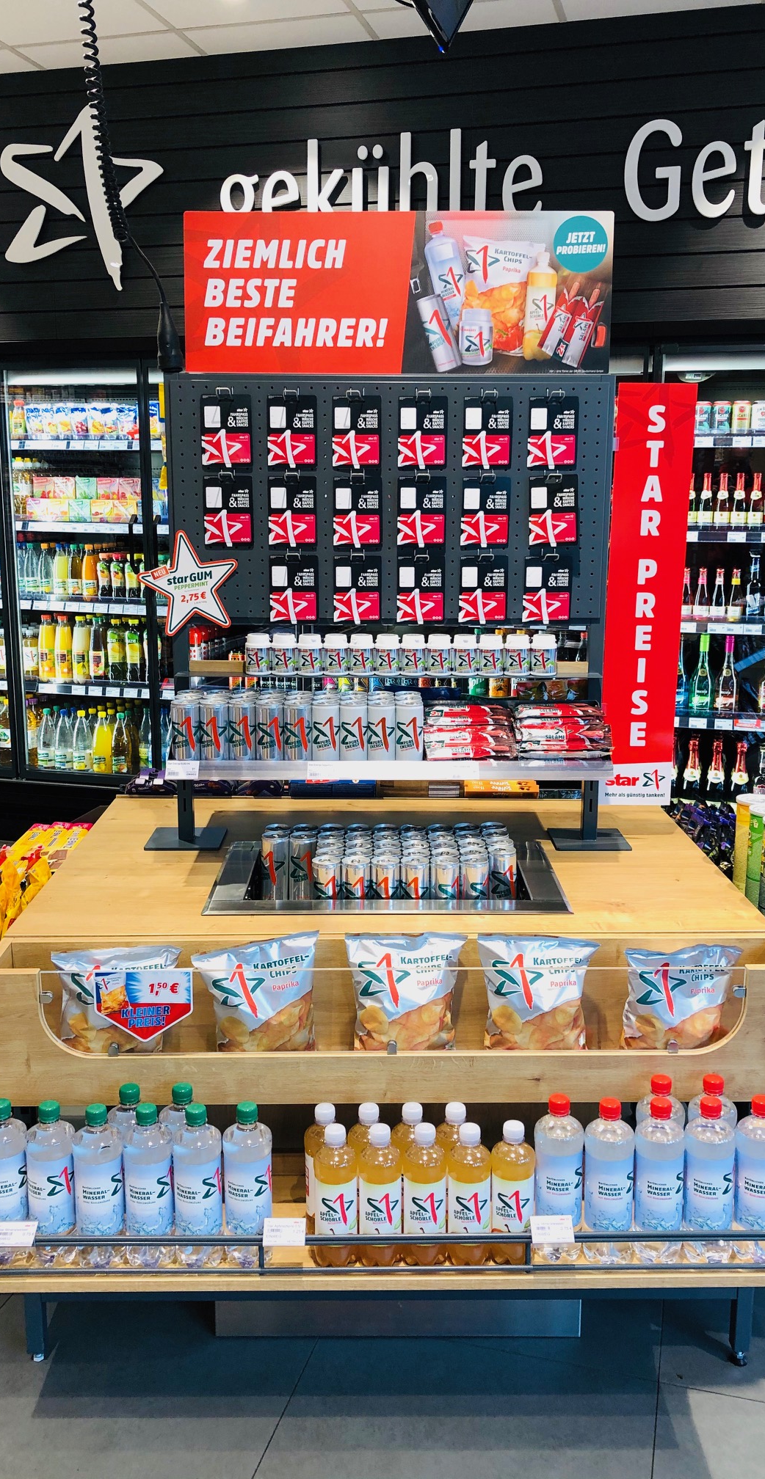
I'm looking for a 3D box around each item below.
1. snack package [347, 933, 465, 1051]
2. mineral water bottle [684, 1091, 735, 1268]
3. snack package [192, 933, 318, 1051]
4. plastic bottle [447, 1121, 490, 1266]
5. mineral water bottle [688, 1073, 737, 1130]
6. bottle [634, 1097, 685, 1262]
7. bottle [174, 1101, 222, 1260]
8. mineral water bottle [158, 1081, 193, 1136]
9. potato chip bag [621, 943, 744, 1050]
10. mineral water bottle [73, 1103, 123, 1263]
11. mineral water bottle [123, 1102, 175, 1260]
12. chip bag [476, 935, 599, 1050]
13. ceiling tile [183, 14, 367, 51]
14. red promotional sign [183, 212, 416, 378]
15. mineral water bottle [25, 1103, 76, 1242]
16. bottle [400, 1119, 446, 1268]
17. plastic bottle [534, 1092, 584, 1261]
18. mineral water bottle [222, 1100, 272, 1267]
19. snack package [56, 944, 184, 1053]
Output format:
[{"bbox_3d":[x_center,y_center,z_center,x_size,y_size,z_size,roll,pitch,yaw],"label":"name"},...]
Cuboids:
[{"bbox_3d":[0.037,0.413,1.909,0.183,0.205,0.075,0,12,-1],"label":"snack package"},{"bbox_3d":[0.483,0.650,1.779,0.074,0.246,0.074,0,12,-1],"label":"mineral water bottle"},{"bbox_3d":[-0.201,0.412,1.906,0.189,0.205,0.075,0,12,-1],"label":"snack package"},{"bbox_3d":[0.128,0.672,1.770,0.063,0.212,0.063,0,12,-1],"label":"plastic bottle"},{"bbox_3d":[0.508,0.640,1.861,0.072,0.242,0.072,0,12,-1],"label":"mineral water bottle"},{"bbox_3d":[0.409,0.651,1.777,0.074,0.246,0.074,0,12,-1],"label":"bottle"},{"bbox_3d":[-0.271,0.655,1.765,0.072,0.242,0.072,0,12,-1],"label":"bottle"},{"bbox_3d":[-0.300,0.643,1.824,0.074,0.246,0.074,0,12,-1],"label":"mineral water bottle"},{"bbox_3d":[0.475,0.430,1.916,0.185,0.225,0.075,0,4,-1],"label":"potato chip bag"},{"bbox_3d":[-0.417,0.657,1.768,0.072,0.247,0.072,0,12,-1],"label":"mineral water bottle"},{"bbox_3d":[-0.343,0.655,1.766,0.072,0.242,0.072,0,12,-1],"label":"mineral water bottle"},{"bbox_3d":[0.248,0.415,1.912,0.185,0.205,0.075,0,12,-1],"label":"chip bag"},{"bbox_3d":[-0.343,-2.376,4.022,0.605,0.020,0.235,3,12,15],"label":"ceiling tile"},{"bbox_3d":[-0.159,-0.838,2.252,0.424,0.286,0.010,0,12,-1],"label":"red promotional sign"},{"bbox_3d":[-0.487,0.653,1.772,0.072,0.242,0.072,0,12,-1],"label":"mineral water bottle"},{"bbox_3d":[0.064,0.671,1.771,0.065,0.211,0.065,0,12,-1],"label":"bottle"},{"bbox_3d":[0.262,0.651,1.797,0.072,0.247,0.072,0,12,-1],"label":"plastic bottle"},{"bbox_3d":[-0.195,0.655,1.765,0.074,0.246,0.074,0,12,-1],"label":"mineral water bottle"},{"bbox_3d":[-0.425,0.441,1.903,0.195,0.230,0.065,0,4,-1],"label":"snack package"}]

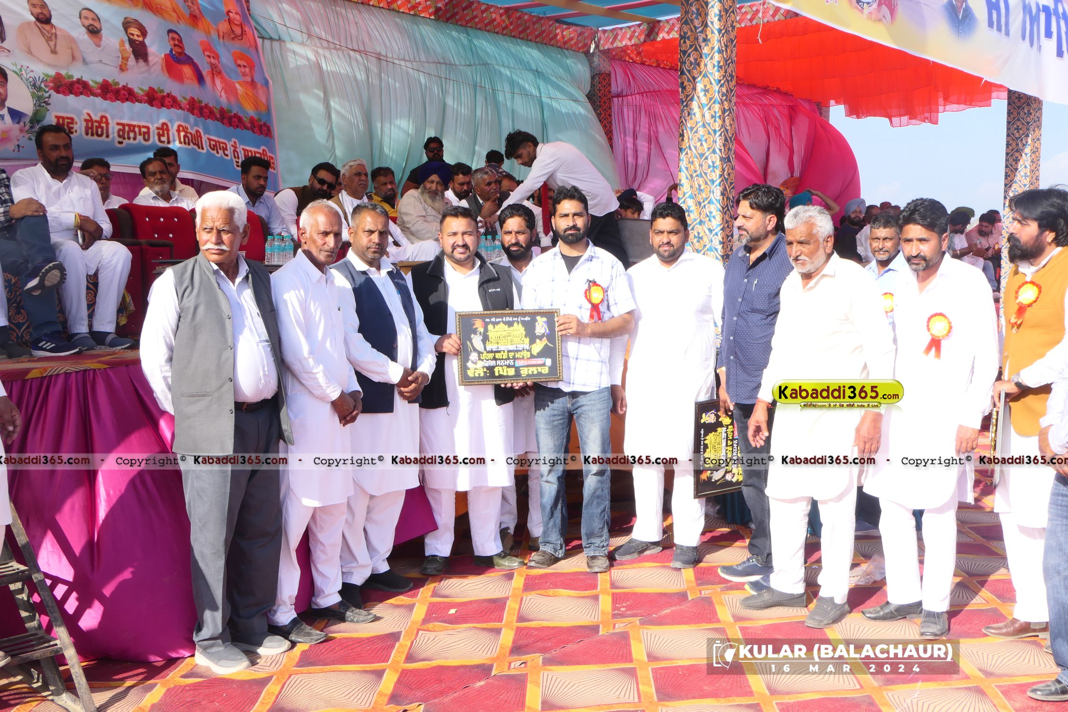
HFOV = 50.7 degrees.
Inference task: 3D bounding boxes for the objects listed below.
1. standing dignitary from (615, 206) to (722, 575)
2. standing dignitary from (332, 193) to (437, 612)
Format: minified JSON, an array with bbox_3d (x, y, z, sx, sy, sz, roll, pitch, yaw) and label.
[{"bbox_3d":[0.653,0.136,5.466,0.540,1.730,0.380,2,7,22],"label":"standing dignitary"},{"bbox_3d":[-0.670,0.190,5.000,0.560,1.740,0.420,-4,7,-35],"label":"standing dignitary"}]

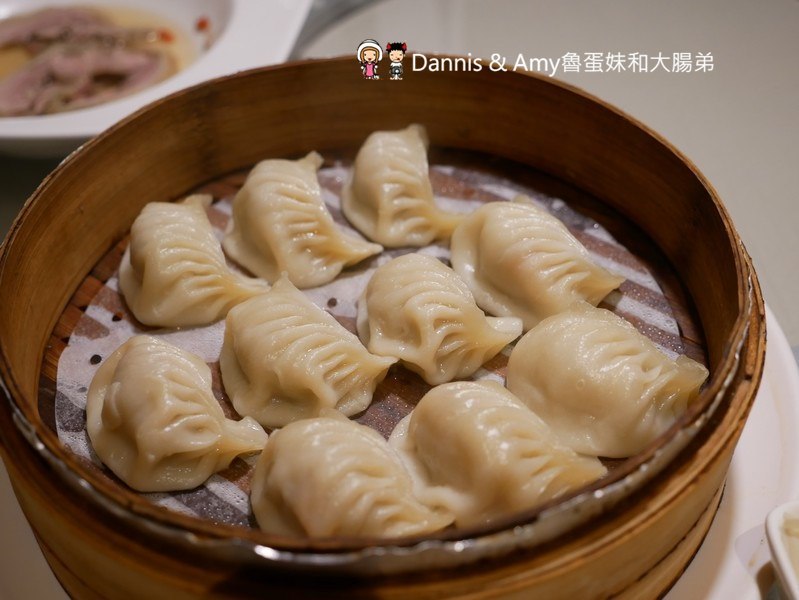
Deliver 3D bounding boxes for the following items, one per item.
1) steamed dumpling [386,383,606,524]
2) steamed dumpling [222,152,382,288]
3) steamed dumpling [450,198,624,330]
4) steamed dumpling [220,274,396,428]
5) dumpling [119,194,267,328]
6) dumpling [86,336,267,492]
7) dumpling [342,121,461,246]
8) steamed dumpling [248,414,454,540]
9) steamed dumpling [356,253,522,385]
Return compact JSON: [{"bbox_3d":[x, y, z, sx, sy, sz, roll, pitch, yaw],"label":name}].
[{"bbox_3d":[0.031,0.045,0.346,0.068,0.030,0.044,27,50,26],"label":"steamed dumpling"},{"bbox_3d":[-0.045,-0.036,0.432,0.047,0.033,0.069,-24,48,-22],"label":"steamed dumpling"},{"bbox_3d":[0.051,-0.019,0.414,0.046,0.031,0.067,-32,51,-29],"label":"steamed dumpling"},{"bbox_3d":[-0.037,0.015,0.379,0.060,0.031,0.050,32,53,30],"label":"steamed dumpling"},{"bbox_3d":[-0.087,-0.019,0.416,0.045,0.031,0.064,-19,46,-18],"label":"dumpling"},{"bbox_3d":[-0.080,0.034,0.359,0.047,0.032,0.064,-31,51,-28],"label":"dumpling"},{"bbox_3d":[-0.002,-0.052,0.449,0.043,0.032,0.063,-9,44,-8],"label":"dumpling"},{"bbox_3d":[-0.017,0.056,0.336,0.065,0.030,0.046,23,49,24],"label":"steamed dumpling"},{"bbox_3d":[0.011,0.002,0.392,0.059,0.032,0.043,33,53,31],"label":"steamed dumpling"}]

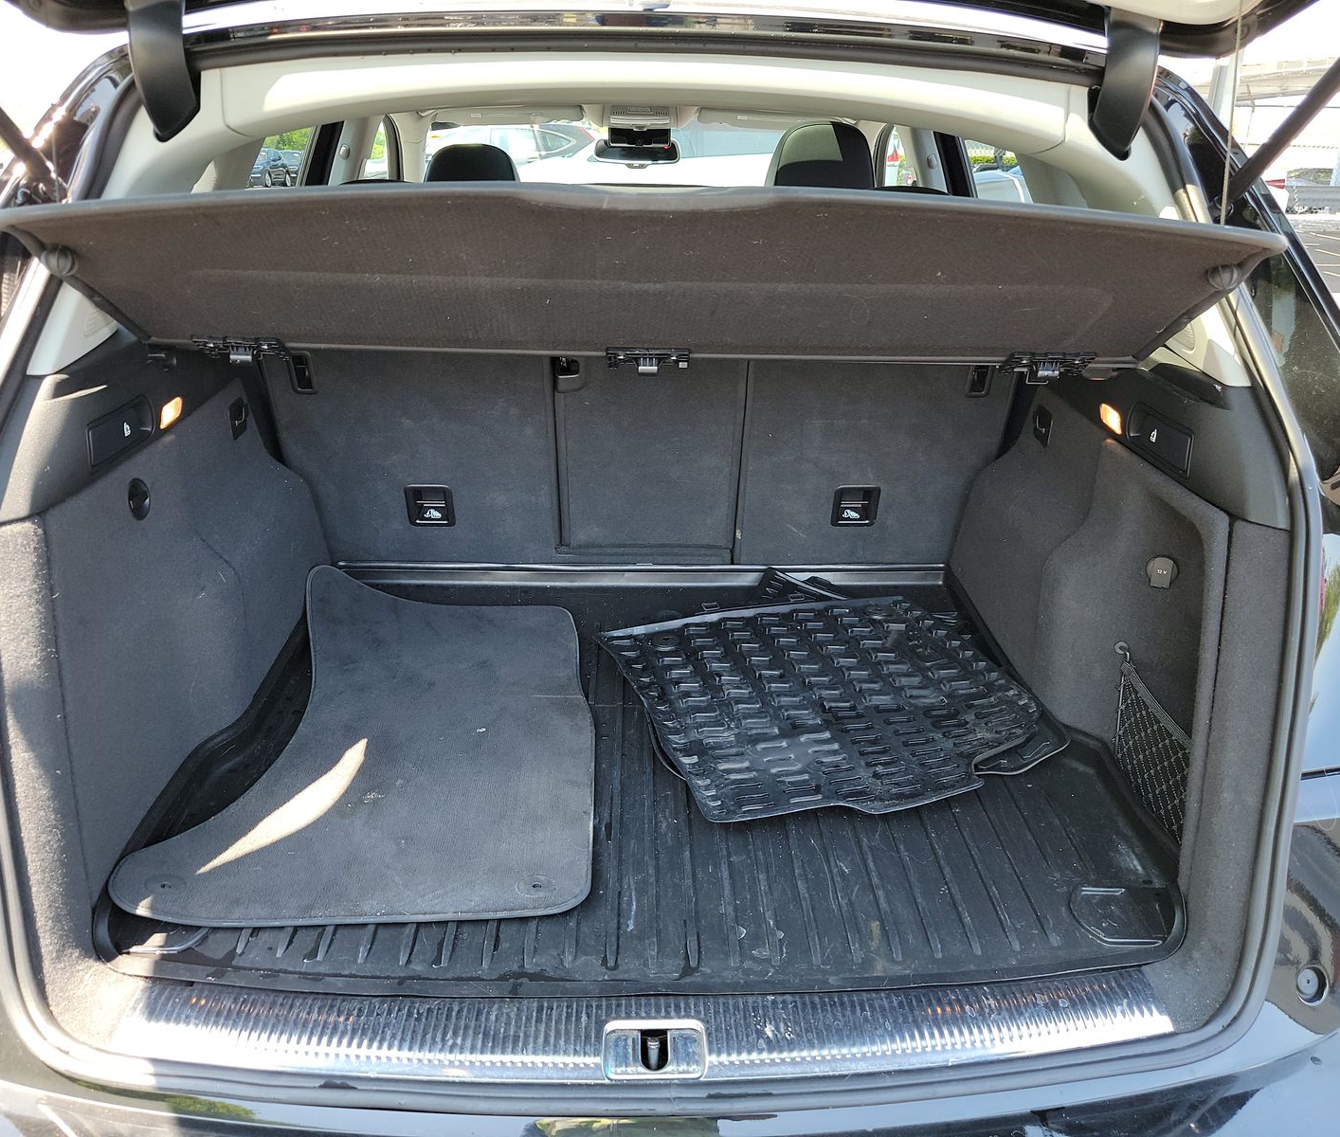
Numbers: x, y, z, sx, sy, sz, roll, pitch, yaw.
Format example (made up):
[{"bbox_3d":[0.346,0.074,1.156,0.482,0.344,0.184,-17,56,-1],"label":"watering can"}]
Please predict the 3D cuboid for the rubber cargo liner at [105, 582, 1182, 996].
[{"bbox_3d":[-0.023,0.185,1.325,1.060,0.050,0.890,0,23,-2],"label":"rubber cargo liner"}]

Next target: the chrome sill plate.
[{"bbox_3d":[-0.015,0.388,0.902,0.900,0.040,0.110,0,23,-2],"label":"chrome sill plate"}]

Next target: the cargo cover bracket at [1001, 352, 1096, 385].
[{"bbox_3d":[0.501,-0.266,1.393,0.122,0.040,0.045,0,23,-2],"label":"cargo cover bracket"}]

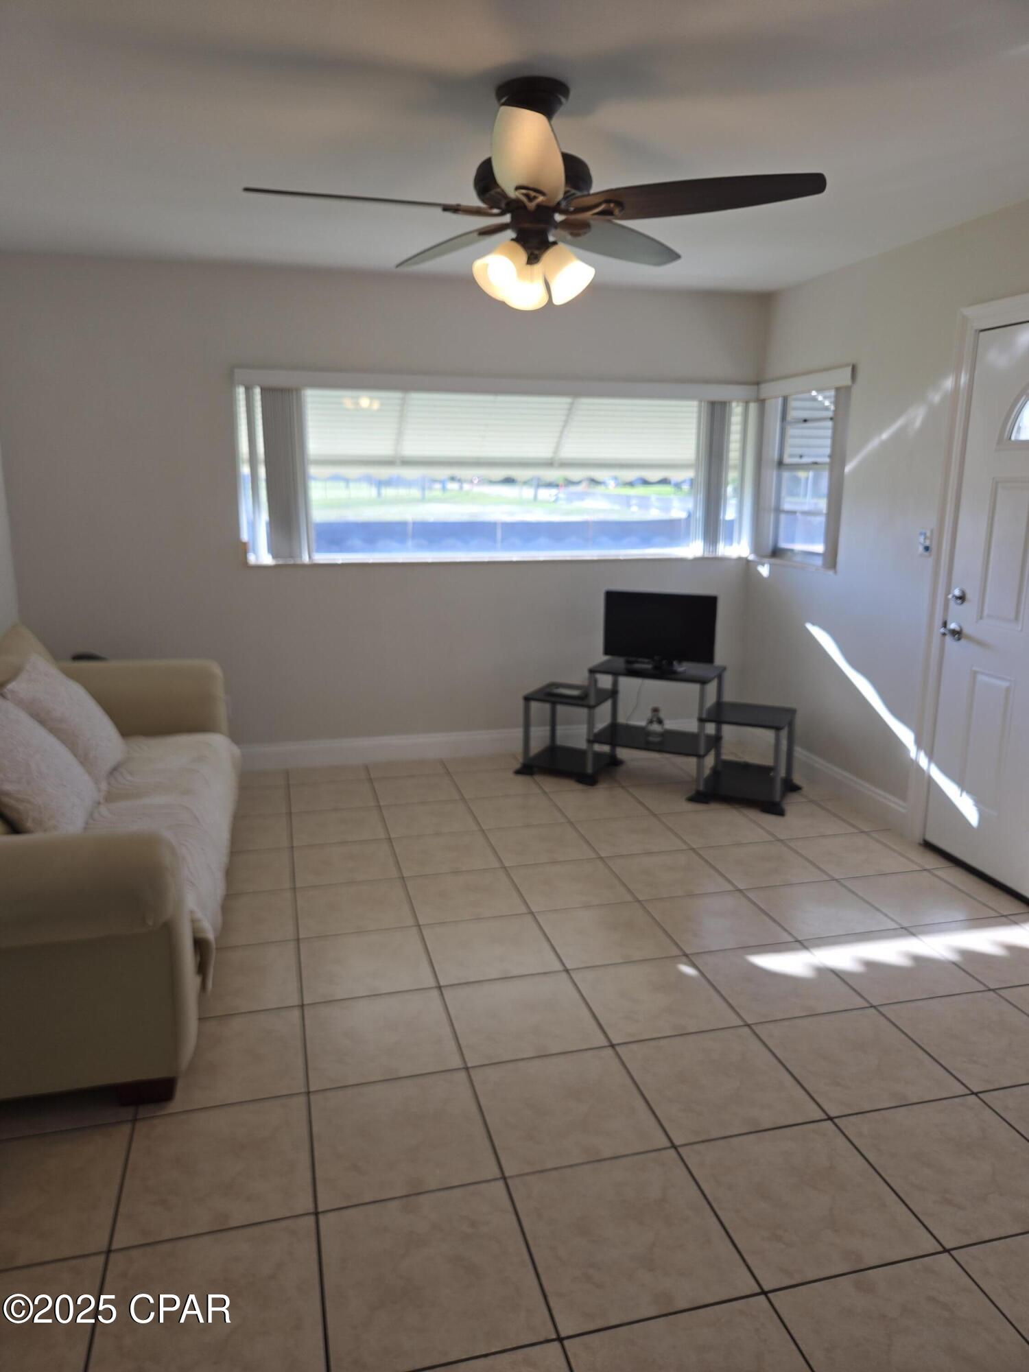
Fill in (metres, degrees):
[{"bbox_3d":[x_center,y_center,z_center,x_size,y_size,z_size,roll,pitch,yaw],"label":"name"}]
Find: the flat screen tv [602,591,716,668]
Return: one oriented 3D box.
[{"bbox_3d":[0.719,-0.270,4.507,0.555,0.375,0.130,6,14,22],"label":"flat screen tv"}]

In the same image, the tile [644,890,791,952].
[{"bbox_3d":[0.698,0.817,3.163,0.397,0.012,0.397,-3,13,-14],"label":"tile"}]

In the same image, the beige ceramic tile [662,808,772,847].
[{"bbox_3d":[0.885,0.628,4.001,0.390,0.010,0.390,-3,13,-14],"label":"beige ceramic tile"}]

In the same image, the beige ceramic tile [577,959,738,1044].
[{"bbox_3d":[0.410,0.917,2.681,0.390,0.010,0.390,-3,13,-14],"label":"beige ceramic tile"}]

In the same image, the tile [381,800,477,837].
[{"bbox_3d":[-0.375,0.601,4.101,0.397,0.012,0.397,-3,13,-14],"label":"tile"}]

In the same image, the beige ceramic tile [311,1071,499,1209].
[{"bbox_3d":[-0.264,1.040,2.112,0.397,0.012,0.397,-3,13,-14],"label":"beige ceramic tile"}]

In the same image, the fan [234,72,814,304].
[{"bbox_3d":[0.049,-1.289,2.452,1.460,0.550,1.430,0,13,1],"label":"fan"}]

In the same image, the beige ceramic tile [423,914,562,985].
[{"bbox_3d":[-0.078,0.858,2.986,0.396,0.010,0.396,-3,13,-14],"label":"beige ceramic tile"}]

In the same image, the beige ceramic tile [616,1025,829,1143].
[{"bbox_3d":[0.512,1.007,2.325,0.396,0.010,0.396,-3,13,-14],"label":"beige ceramic tile"}]

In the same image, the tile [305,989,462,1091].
[{"bbox_3d":[-0.364,0.955,2.490,0.397,0.012,0.397,-3,13,-14],"label":"tile"}]

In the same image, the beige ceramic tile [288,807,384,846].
[{"bbox_3d":[-0.769,0.624,4.027,0.396,0.010,0.396,-3,13,-14],"label":"beige ceramic tile"}]

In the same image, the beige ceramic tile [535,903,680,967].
[{"bbox_3d":[0.311,0.835,3.065,0.397,0.012,0.397,-3,13,-14],"label":"beige ceramic tile"}]

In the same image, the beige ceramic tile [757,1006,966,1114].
[{"bbox_3d":[0.901,0.987,2.423,0.396,0.010,0.396,-3,13,-14],"label":"beige ceramic tile"}]

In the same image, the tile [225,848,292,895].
[{"bbox_3d":[-1.050,0.721,3.527,0.397,0.012,0.397,-3,13,-14],"label":"tile"}]

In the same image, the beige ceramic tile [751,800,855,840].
[{"bbox_3d":[1.278,0.608,4.140,0.396,0.010,0.396,-3,13,-14],"label":"beige ceramic tile"}]

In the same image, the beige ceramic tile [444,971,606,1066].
[{"bbox_3d":[0.023,0.937,2.588,0.397,0.012,0.397,-3,13,-14],"label":"beige ceramic tile"}]

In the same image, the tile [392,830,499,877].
[{"bbox_3d":[-0.279,0.688,3.746,0.396,0.010,0.396,-3,13,-14],"label":"tile"}]

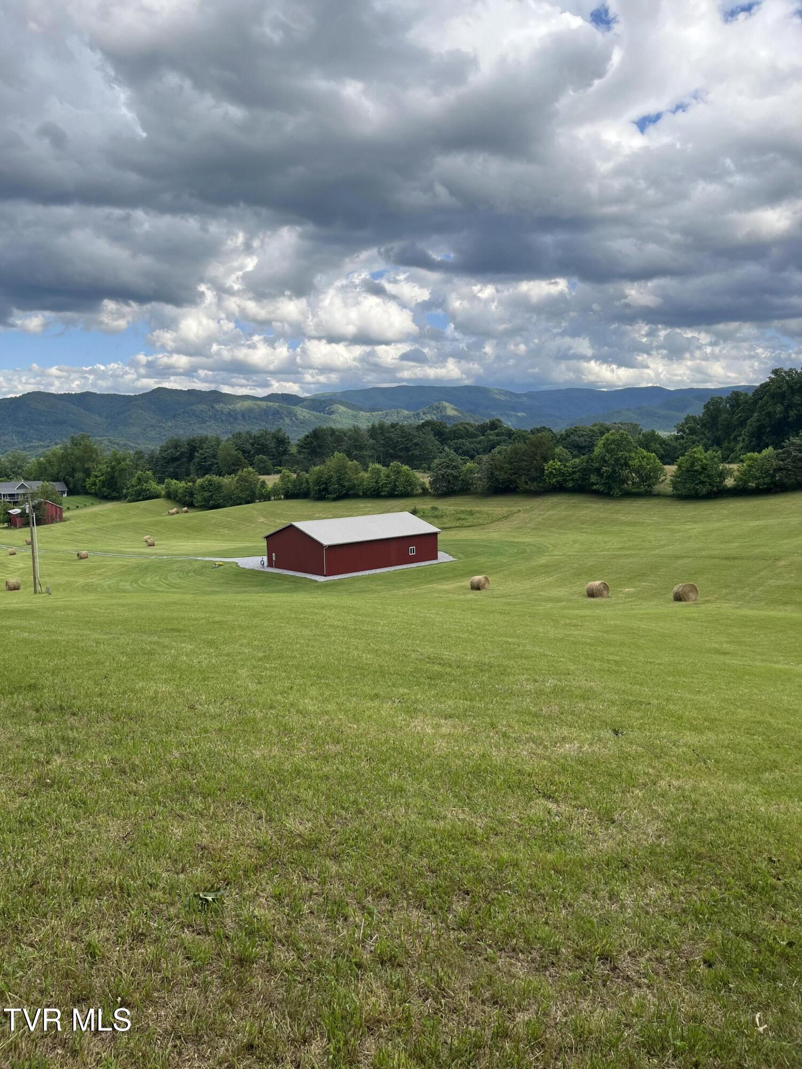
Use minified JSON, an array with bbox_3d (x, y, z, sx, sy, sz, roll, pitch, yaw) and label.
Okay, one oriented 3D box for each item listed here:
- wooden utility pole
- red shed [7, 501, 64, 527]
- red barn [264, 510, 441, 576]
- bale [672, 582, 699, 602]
[{"bbox_3d":[-37.825,0.954,82.438,0.320,10.500,0.320,-4,7,-26],"label":"wooden utility pole"},{"bbox_3d":[-87.828,-5.079,193.000,10.600,6.000,10.500,-5,7,-33],"label":"red shed"},{"bbox_3d":[-6.019,0.749,102.188,18.537,5.901,13.042,-7,8,-41],"label":"red barn"},{"bbox_3d":[19.780,4.022,55.800,1.280,1.280,1.250,-3,6,-11],"label":"bale"}]

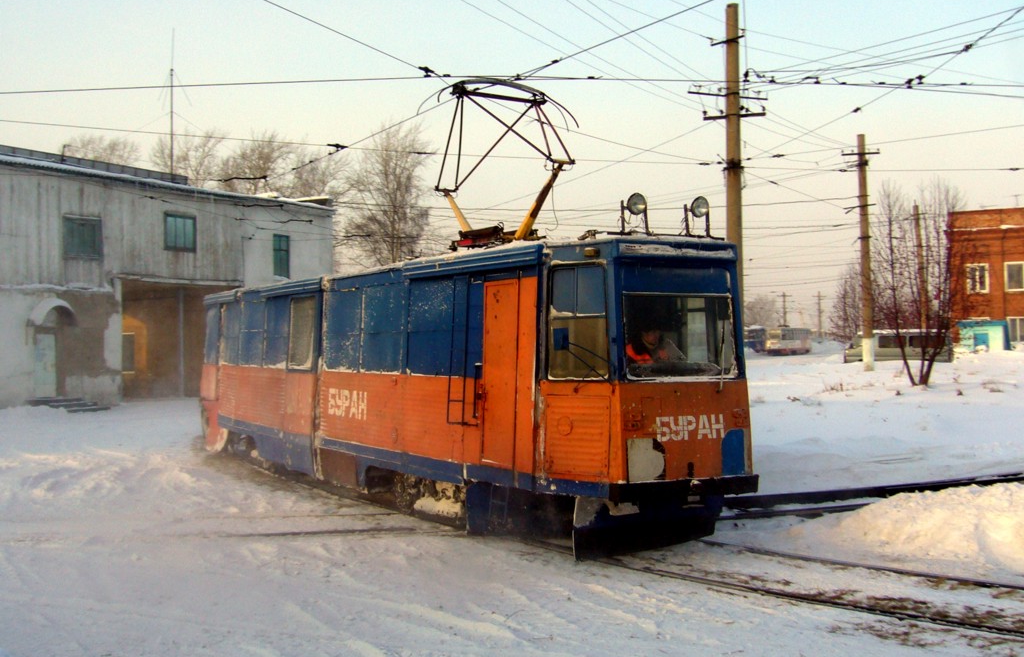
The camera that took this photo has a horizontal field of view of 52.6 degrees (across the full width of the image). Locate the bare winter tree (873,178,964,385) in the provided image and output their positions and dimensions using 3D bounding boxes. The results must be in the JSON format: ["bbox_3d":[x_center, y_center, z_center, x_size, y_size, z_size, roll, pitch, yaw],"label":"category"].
[{"bbox_3d":[11.391,-1.345,29.000,2.600,5.800,2.600,0,-1,0],"label":"bare winter tree"}]

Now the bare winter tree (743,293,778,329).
[{"bbox_3d":[41.852,-1.353,175.000,6.800,9.000,6.800,0,-1,0],"label":"bare winter tree"}]

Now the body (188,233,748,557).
[{"bbox_3d":[-1.831,0.740,15.317,2.500,3.250,13.000,1,-1,-33],"label":"body"}]

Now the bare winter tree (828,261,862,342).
[{"bbox_3d":[18.803,-1.401,58.000,2.300,4.600,2.300,0,-1,0],"label":"bare winter tree"}]

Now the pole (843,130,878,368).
[{"bbox_3d":[13.171,-2.902,39.000,1.350,8.900,0.450,0,-1,11],"label":"pole"}]

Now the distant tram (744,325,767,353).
[{"bbox_3d":[31.038,1.459,125.110,2.500,3.100,14.000,0,-1,26],"label":"distant tram"}]

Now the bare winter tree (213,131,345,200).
[{"bbox_3d":[-14.440,-4.638,64.000,8.000,14.500,8.000,0,-1,0],"label":"bare winter tree"}]

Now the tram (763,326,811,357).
[{"bbox_3d":[32.471,1.647,121.679,2.500,3.100,14.000,0,-1,28],"label":"tram"}]

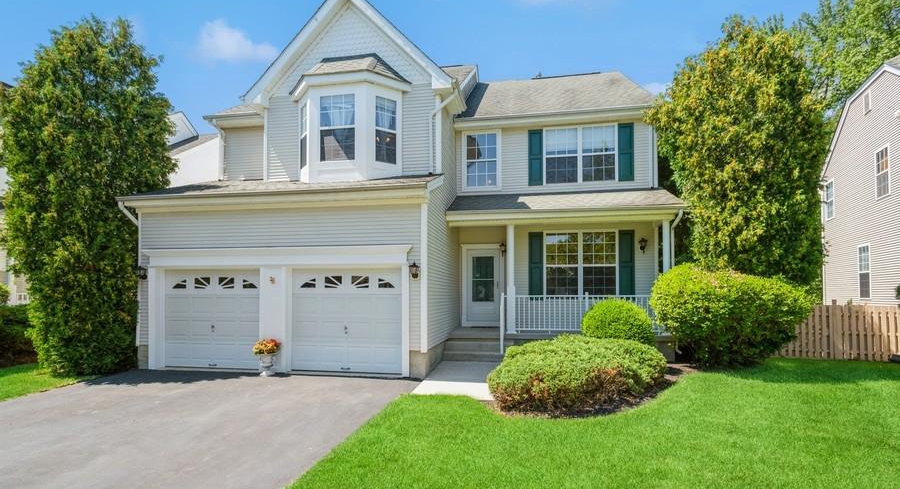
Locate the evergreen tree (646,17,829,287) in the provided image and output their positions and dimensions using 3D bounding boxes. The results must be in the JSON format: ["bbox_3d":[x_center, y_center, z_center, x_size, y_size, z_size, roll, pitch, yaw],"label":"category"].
[{"bbox_3d":[7.150,-1.396,10.950,3.750,8.530,3.650,0,-2,10],"label":"evergreen tree"}]

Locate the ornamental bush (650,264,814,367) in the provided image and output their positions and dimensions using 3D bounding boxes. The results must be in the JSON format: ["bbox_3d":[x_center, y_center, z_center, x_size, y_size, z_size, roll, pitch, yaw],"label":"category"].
[{"bbox_3d":[6.150,1.564,9.550,3.050,2.260,2.600,0,-2,10],"label":"ornamental bush"}]

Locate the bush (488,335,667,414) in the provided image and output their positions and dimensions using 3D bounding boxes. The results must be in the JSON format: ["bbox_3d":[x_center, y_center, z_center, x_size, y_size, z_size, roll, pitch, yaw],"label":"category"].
[{"bbox_3d":[2.220,2.078,7.200,2.850,0.940,1.950,0,-2,-5],"label":"bush"}]

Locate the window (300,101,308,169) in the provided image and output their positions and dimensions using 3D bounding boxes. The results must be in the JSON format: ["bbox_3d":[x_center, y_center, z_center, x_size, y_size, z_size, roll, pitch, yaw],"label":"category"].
[{"bbox_3d":[-3.443,-2.550,10.026,0.120,1.470,0.556,1,-2,-35],"label":"window"}]

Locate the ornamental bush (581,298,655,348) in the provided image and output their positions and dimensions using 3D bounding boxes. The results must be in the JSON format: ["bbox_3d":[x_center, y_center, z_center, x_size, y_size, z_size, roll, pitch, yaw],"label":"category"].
[{"bbox_3d":[3.490,1.883,8.900,1.460,1.530,1.460,0,-2,10],"label":"ornamental bush"}]

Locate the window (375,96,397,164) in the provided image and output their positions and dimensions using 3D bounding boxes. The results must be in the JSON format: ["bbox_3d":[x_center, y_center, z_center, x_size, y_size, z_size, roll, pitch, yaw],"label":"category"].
[{"bbox_3d":[-1.454,-2.604,9.679,0.556,1.470,0.120,1,-2,-35],"label":"window"}]

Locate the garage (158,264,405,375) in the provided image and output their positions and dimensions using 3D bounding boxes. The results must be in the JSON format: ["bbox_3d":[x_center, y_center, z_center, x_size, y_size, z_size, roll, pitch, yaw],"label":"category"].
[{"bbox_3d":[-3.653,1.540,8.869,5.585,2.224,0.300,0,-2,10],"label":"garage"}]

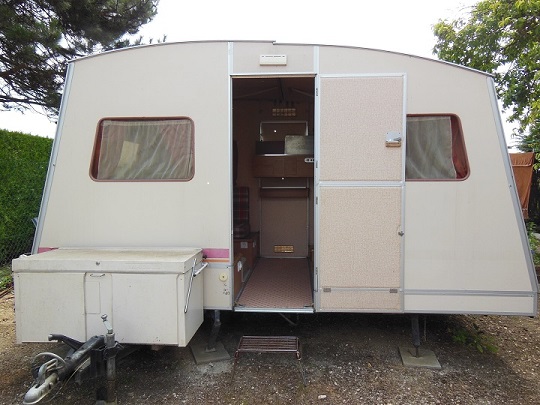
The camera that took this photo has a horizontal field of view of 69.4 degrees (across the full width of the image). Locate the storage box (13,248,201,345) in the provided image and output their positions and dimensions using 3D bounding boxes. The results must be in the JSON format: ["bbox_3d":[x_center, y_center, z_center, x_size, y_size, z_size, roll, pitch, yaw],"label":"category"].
[{"bbox_3d":[-1.109,0.651,2.808,1.162,0.563,0.484,0,3,4],"label":"storage box"}]

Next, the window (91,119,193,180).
[{"bbox_3d":[-0.989,-0.406,3.016,0.829,0.493,0.060,0,3,4],"label":"window"}]

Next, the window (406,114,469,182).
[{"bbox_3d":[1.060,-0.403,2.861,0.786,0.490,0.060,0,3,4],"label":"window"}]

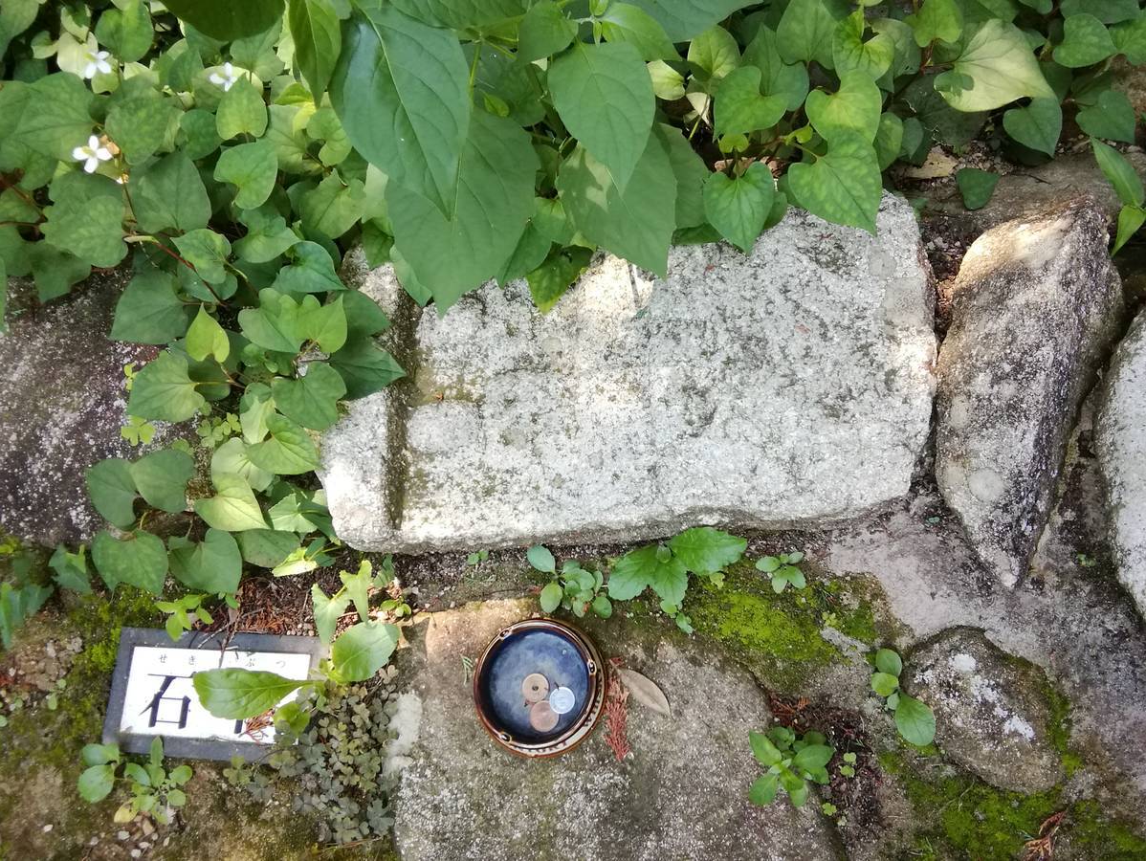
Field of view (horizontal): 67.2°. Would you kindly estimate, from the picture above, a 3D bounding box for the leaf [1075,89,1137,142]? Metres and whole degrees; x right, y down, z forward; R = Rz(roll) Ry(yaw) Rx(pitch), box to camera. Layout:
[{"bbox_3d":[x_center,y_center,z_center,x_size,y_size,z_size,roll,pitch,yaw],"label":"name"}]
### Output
[{"bbox_3d":[0.461,-0.265,0.733,0.051,0.010,0.041,41,100,17],"label":"leaf"}]

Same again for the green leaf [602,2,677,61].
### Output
[{"bbox_3d":[0.048,-0.281,0.610,0.068,0.013,0.043,32,81,7],"label":"green leaf"}]

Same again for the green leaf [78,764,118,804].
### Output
[{"bbox_3d":[-0.375,0.279,0.680,0.029,0.007,0.029,24,75,7],"label":"green leaf"}]

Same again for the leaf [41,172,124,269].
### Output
[{"bbox_3d":[-0.431,-0.185,0.760,0.072,0.017,0.086,-7,82,-4],"label":"leaf"}]

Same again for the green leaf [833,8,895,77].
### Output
[{"bbox_3d":[0.259,-0.344,0.775,0.054,0.014,0.083,6,79,2],"label":"green leaf"}]

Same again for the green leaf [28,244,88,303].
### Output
[{"bbox_3d":[-0.473,-0.150,0.800,0.056,0.014,0.067,30,88,1],"label":"green leaf"}]

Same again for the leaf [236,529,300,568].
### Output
[{"bbox_3d":[-0.262,0.100,0.745,0.065,0.012,0.046,27,90,13],"label":"leaf"}]

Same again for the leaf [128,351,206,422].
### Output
[{"bbox_3d":[-0.351,-0.032,0.733,0.061,0.016,0.063,-28,90,-17],"label":"leaf"}]

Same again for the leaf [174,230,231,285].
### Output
[{"bbox_3d":[-0.311,-0.149,0.725,0.052,0.014,0.043,23,82,-12],"label":"leaf"}]

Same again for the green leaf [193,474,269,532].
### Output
[{"bbox_3d":[-0.289,0.061,0.725,0.068,0.014,0.050,33,83,5],"label":"green leaf"}]

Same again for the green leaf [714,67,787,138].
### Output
[{"bbox_3d":[0.146,-0.271,0.710,0.066,0.015,0.062,-40,76,7],"label":"green leaf"}]

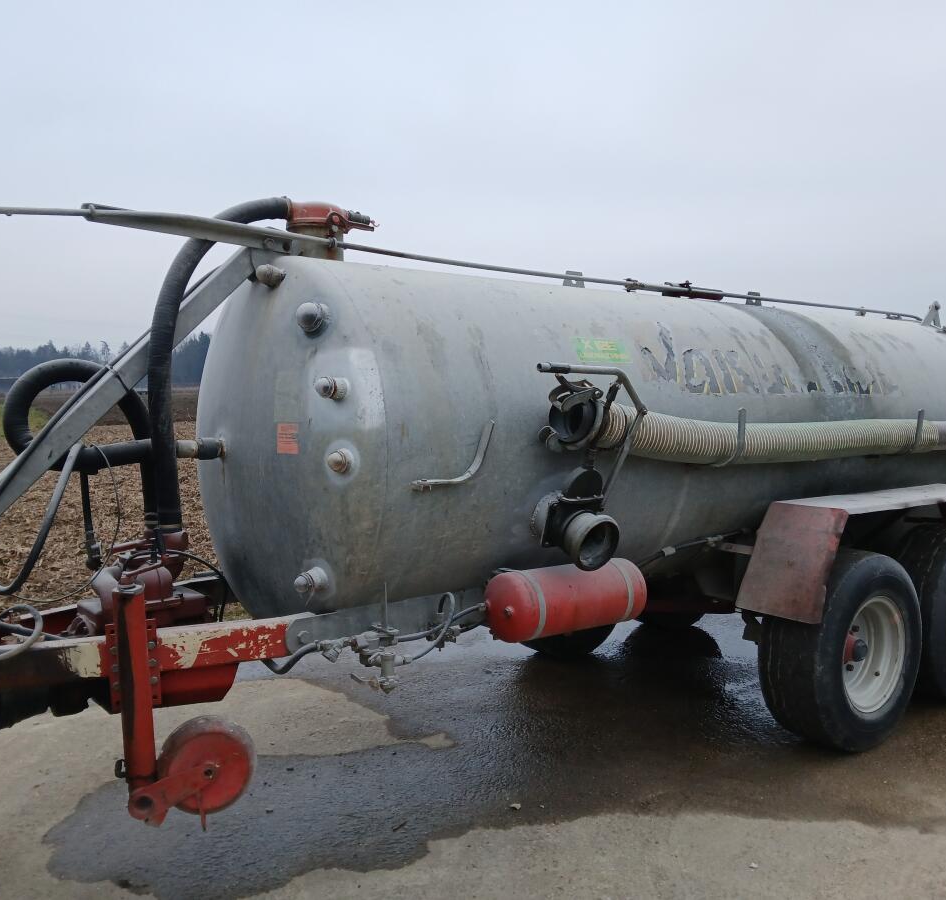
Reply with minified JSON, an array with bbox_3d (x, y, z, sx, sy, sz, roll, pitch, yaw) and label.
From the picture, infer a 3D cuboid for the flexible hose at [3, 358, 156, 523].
[{"bbox_3d":[-1.315,-0.032,3.058,0.530,0.580,0.265,-4,5,-37],"label":"flexible hose"}]

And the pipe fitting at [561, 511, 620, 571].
[{"bbox_3d":[0.427,0.339,3.359,0.207,0.207,0.149,-4,5,-37],"label":"pipe fitting"}]

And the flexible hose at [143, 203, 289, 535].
[{"bbox_3d":[-0.899,-0.332,3.249,0.613,1.242,0.215,-4,5,-37],"label":"flexible hose"}]

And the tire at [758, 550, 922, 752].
[{"bbox_3d":[1.723,0.921,4.205,0.878,0.878,0.345,-4,5,-37],"label":"tire"}]

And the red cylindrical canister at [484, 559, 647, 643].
[{"bbox_3d":[0.377,0.585,3.545,0.762,0.253,0.253,-2,4,-37],"label":"red cylindrical canister"}]

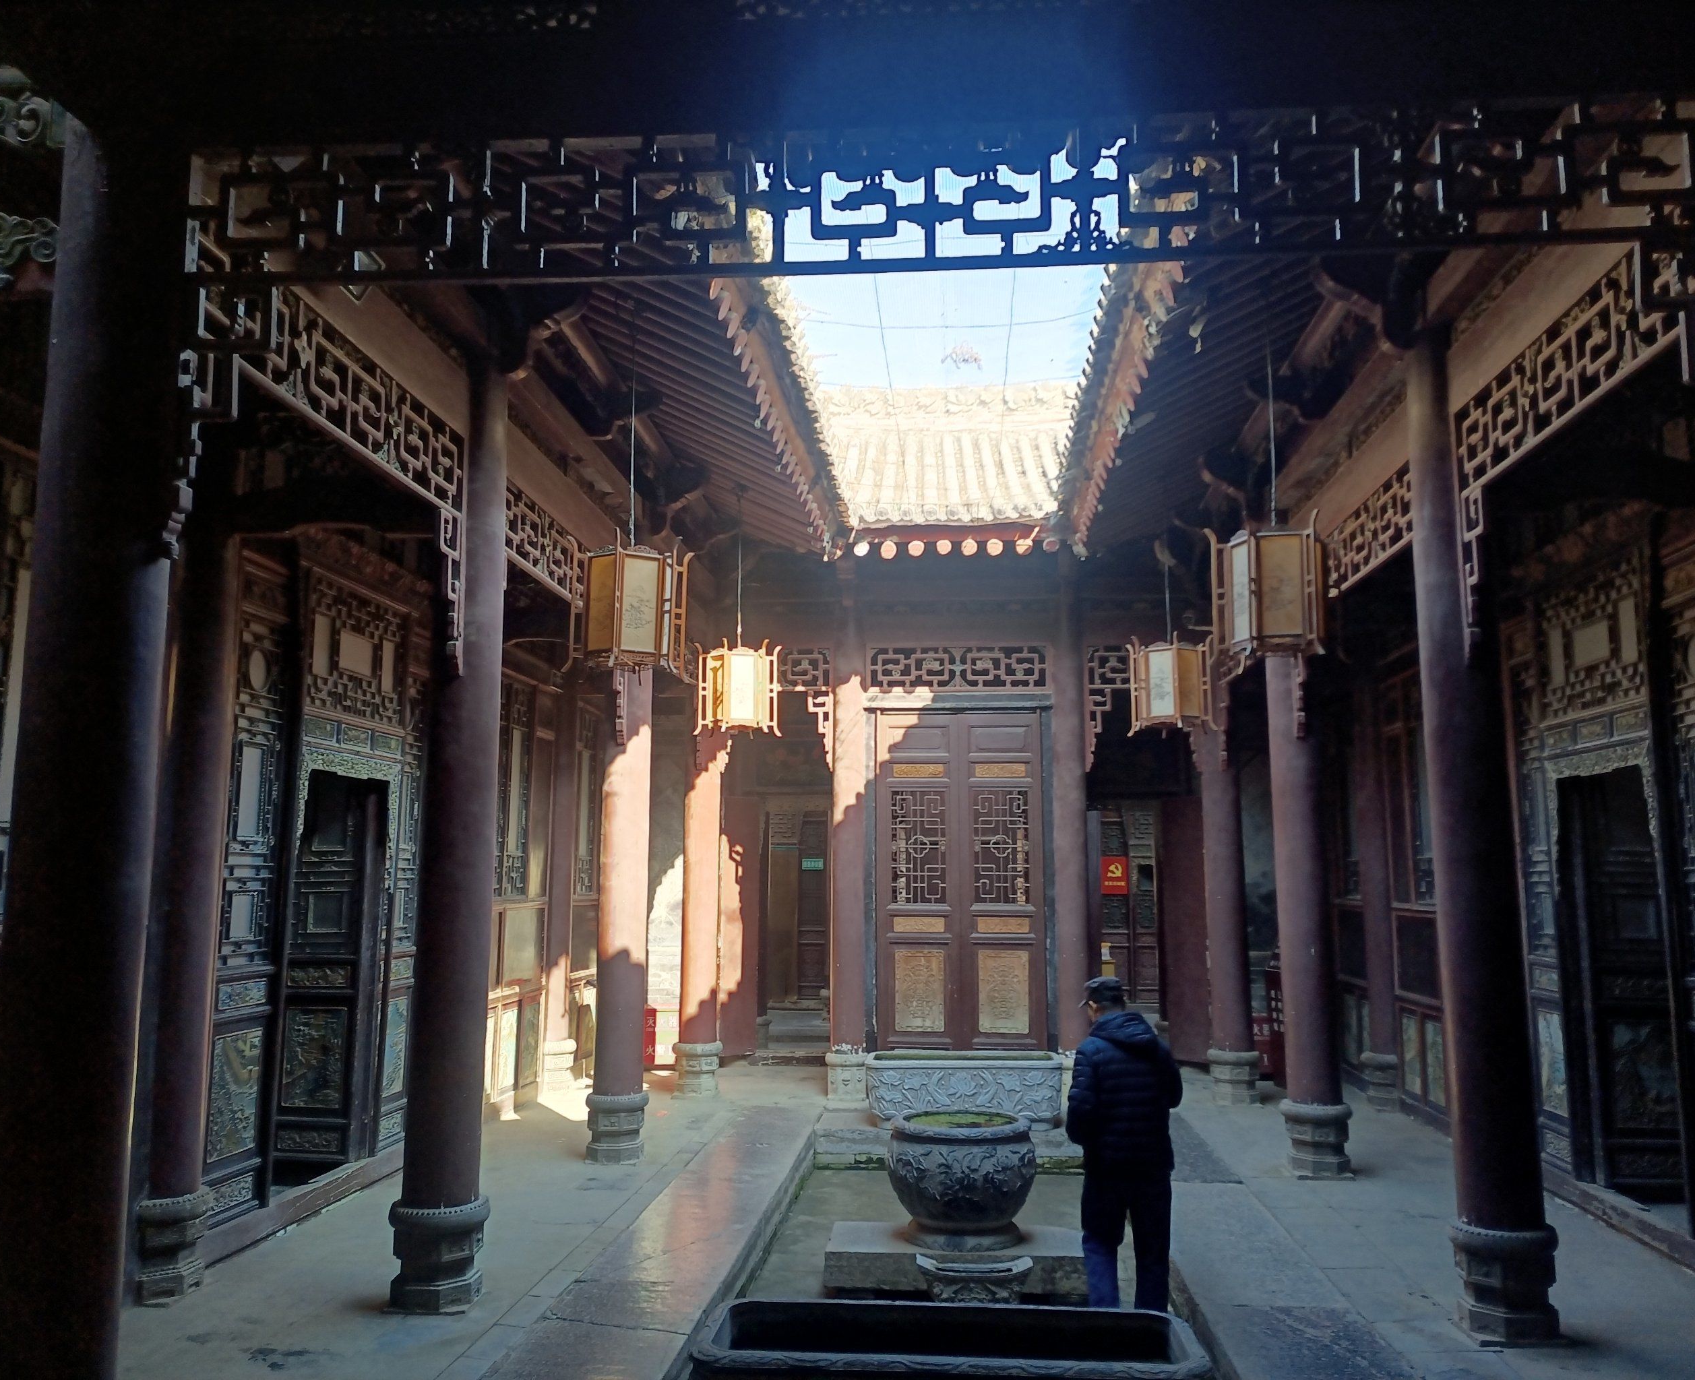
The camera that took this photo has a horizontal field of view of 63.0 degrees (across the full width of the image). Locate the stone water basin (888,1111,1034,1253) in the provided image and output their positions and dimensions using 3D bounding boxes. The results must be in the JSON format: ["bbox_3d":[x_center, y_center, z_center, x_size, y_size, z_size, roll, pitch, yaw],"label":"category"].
[{"bbox_3d":[0.635,2.719,7.697,0.830,0.620,0.830,0,-8,5],"label":"stone water basin"}]

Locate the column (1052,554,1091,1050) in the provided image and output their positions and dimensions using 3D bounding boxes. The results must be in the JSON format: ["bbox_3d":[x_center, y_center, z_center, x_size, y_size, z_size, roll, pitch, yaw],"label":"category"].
[{"bbox_3d":[1.986,1.188,12.282,0.380,4.800,0.380,0,-8,5],"label":"column"}]

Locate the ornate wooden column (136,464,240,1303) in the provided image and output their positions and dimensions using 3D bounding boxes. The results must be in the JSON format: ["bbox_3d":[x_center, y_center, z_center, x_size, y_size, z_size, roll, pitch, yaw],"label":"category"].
[{"bbox_3d":[-3.122,0.749,6.589,0.350,4.050,0.350,-1,-8,5],"label":"ornate wooden column"}]

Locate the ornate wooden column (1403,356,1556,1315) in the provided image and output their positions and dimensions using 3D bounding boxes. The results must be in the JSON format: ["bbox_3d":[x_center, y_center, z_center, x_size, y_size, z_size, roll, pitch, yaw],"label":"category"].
[{"bbox_3d":[2.765,0.497,6.159,0.470,4.440,0.470,0,-8,5],"label":"ornate wooden column"}]

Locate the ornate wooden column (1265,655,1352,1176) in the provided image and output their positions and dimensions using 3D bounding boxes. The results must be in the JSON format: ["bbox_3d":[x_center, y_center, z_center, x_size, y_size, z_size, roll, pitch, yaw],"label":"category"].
[{"bbox_3d":[3.043,1.121,9.220,0.420,4.000,0.420,-1,-8,5],"label":"ornate wooden column"}]

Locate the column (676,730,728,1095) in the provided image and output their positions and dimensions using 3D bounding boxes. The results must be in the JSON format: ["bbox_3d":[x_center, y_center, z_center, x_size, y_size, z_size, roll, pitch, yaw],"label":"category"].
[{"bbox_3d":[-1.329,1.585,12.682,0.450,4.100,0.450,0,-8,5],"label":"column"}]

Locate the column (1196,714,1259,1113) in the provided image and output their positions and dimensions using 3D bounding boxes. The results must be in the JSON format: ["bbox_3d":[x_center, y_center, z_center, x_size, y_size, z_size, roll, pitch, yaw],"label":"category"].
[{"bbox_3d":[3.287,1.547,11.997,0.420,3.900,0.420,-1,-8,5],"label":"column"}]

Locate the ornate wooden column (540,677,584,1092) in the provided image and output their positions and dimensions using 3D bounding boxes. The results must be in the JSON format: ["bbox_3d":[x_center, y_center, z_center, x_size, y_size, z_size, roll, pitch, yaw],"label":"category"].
[{"bbox_3d":[-2.650,1.770,12.952,0.340,3.800,0.340,0,-8,5],"label":"ornate wooden column"}]

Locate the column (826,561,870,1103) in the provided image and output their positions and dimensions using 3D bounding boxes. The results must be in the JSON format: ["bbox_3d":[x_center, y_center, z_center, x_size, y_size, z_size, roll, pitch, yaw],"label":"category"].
[{"bbox_3d":[0.013,1.204,12.449,0.400,4.800,0.400,0,-8,5],"label":"column"}]

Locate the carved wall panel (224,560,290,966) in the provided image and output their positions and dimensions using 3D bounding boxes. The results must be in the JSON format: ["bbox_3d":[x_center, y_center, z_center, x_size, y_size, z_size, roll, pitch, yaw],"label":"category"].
[{"bbox_3d":[-3.128,0.408,7.328,0.080,2.080,0.520,0,-8,5],"label":"carved wall panel"}]

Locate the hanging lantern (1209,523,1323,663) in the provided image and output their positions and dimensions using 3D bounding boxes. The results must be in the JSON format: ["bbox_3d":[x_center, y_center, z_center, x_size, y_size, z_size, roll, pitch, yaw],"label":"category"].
[{"bbox_3d":[2.237,-0.528,7.302,0.680,0.800,0.660,-1,-8,5],"label":"hanging lantern"}]

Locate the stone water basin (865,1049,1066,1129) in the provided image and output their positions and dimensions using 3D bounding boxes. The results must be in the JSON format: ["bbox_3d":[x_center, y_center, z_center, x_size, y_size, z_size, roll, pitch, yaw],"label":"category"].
[{"bbox_3d":[0.905,3.089,10.683,1.485,0.499,0.680,-1,-8,5],"label":"stone water basin"}]

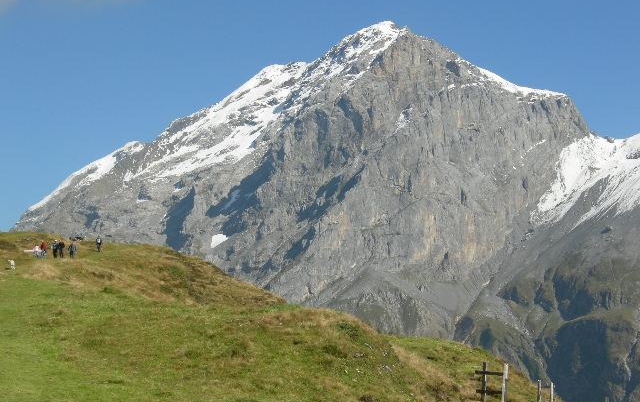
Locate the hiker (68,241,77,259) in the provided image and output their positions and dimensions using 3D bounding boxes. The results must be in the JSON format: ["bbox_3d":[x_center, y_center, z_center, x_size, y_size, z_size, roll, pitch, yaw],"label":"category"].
[{"bbox_3d":[-23.935,4.797,118.000,0.700,1.700,0.420,1,-6,-3],"label":"hiker"}]

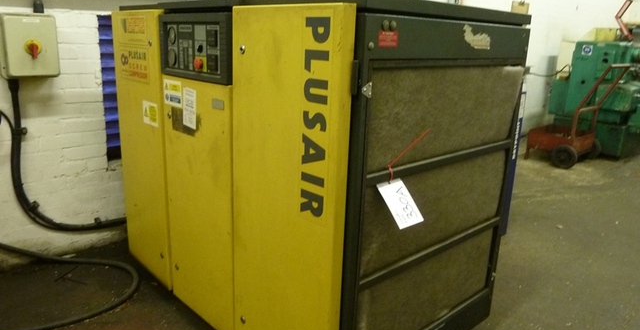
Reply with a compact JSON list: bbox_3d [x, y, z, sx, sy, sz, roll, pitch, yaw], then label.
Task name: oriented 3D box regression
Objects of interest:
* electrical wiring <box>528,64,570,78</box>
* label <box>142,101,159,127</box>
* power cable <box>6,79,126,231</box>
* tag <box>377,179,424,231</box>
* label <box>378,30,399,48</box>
[{"bbox_3d":[2.762,-1.129,5.550,0.650,0.170,0.100,-11,20,-41],"label":"electrical wiring"},{"bbox_3d":[-0.724,-0.218,1.976,0.004,0.098,0.142,-12,21,-42],"label":"label"},{"bbox_3d":[-1.297,-0.026,2.401,0.516,0.836,0.065,-11,20,-41],"label":"power cable"},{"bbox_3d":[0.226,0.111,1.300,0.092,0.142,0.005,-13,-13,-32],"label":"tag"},{"bbox_3d":[0.176,-0.320,1.181,0.078,0.039,0.004,-12,21,-42],"label":"label"}]

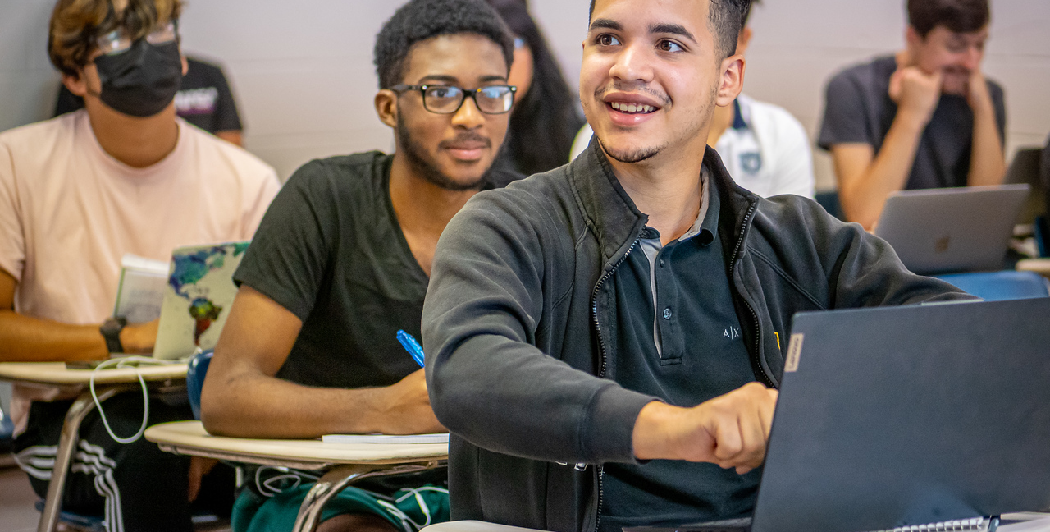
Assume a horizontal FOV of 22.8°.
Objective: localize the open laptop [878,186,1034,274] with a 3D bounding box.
[{"bbox_3d":[0.684,-0.051,4.666,0.305,0.202,0.309,-5,8,-28],"label":"open laptop"}]

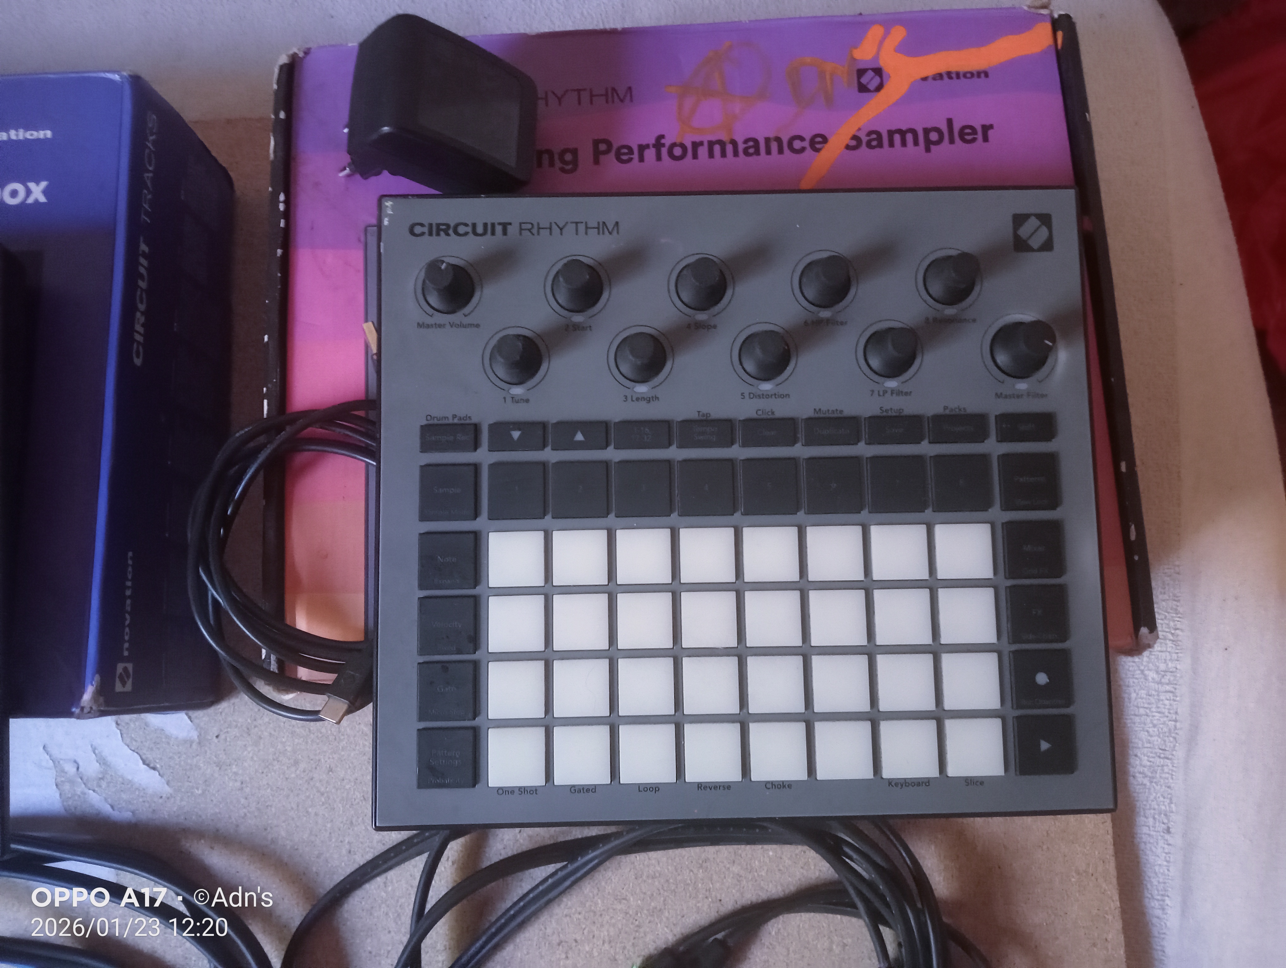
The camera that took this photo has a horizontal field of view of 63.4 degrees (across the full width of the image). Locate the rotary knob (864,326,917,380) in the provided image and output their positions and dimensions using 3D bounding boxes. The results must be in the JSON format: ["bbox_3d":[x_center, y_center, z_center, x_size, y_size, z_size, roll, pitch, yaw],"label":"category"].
[{"bbox_3d":[0.084,-0.045,0.342,0.017,0.016,0.017,-1,84,-1],"label":"rotary knob"}]

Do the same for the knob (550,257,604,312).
[{"bbox_3d":[-0.022,-0.067,0.343,0.017,0.016,0.017,-1,84,-1],"label":"knob"}]

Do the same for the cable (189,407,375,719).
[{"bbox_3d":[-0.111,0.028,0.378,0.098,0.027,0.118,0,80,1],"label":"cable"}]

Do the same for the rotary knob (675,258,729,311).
[{"bbox_3d":[0.020,-0.068,0.343,0.017,0.016,0.017,-1,84,-1],"label":"rotary knob"}]

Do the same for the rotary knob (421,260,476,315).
[{"bbox_3d":[-0.065,-0.066,0.342,0.017,0.016,0.017,0,84,-1],"label":"rotary knob"}]

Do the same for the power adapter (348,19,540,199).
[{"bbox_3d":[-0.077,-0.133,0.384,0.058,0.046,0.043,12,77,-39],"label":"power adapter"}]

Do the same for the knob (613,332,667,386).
[{"bbox_3d":[0.000,-0.043,0.341,0.017,0.016,0.017,-1,84,-1],"label":"knob"}]

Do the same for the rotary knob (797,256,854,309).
[{"bbox_3d":[0.062,-0.069,0.344,0.017,0.016,0.017,-1,84,-1],"label":"rotary knob"}]

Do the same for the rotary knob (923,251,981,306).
[{"bbox_3d":[0.104,-0.070,0.345,0.017,0.016,0.017,-1,84,-1],"label":"rotary knob"}]

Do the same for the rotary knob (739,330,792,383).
[{"bbox_3d":[0.041,-0.044,0.341,0.017,0.016,0.017,-1,84,-1],"label":"rotary knob"}]

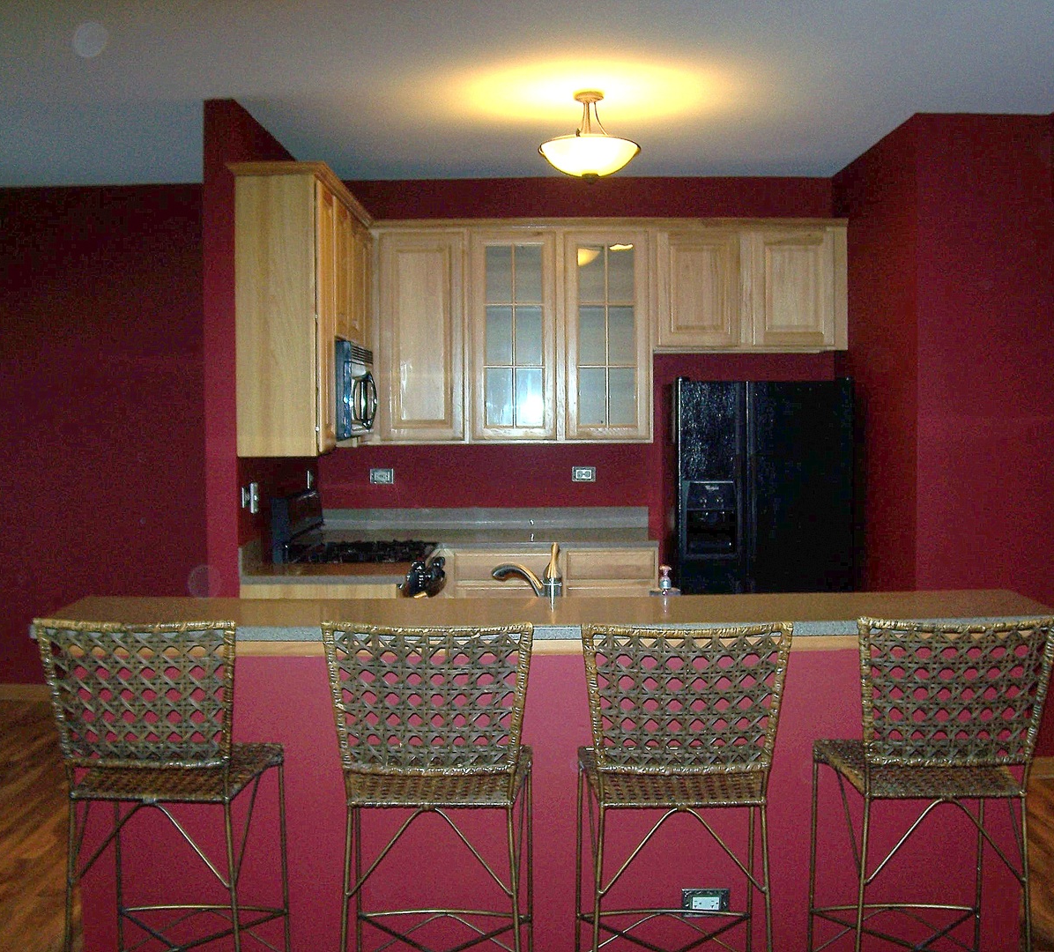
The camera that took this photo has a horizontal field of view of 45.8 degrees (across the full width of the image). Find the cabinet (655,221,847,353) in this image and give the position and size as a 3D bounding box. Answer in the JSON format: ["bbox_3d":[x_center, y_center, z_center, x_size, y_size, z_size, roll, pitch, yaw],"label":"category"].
[{"bbox_3d":[1.107,-0.944,6.327,0.963,0.623,0.332,0,3,0],"label":"cabinet"}]

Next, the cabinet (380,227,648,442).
[{"bbox_3d":[-0.081,-0.708,6.349,1.416,1.082,0.332,0,3,0],"label":"cabinet"}]

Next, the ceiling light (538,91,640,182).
[{"bbox_3d":[0.233,-1.267,4.668,0.382,0.336,0.382,0,3,0],"label":"ceiling light"}]

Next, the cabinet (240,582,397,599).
[{"bbox_3d":[-0.800,0.842,4.997,0.603,0.871,0.320,0,3,0],"label":"cabinet"}]

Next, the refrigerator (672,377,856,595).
[{"bbox_3d":[1.111,0.364,6.161,0.831,1.676,0.744,0,3,0],"label":"refrigerator"}]

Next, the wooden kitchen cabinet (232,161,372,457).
[{"bbox_3d":[-0.930,-0.680,5.548,0.351,1.122,1.622,0,3,0],"label":"wooden kitchen cabinet"}]

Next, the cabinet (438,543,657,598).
[{"bbox_3d":[0.114,0.759,6.281,1.032,0.886,0.624,0,3,0],"label":"cabinet"}]

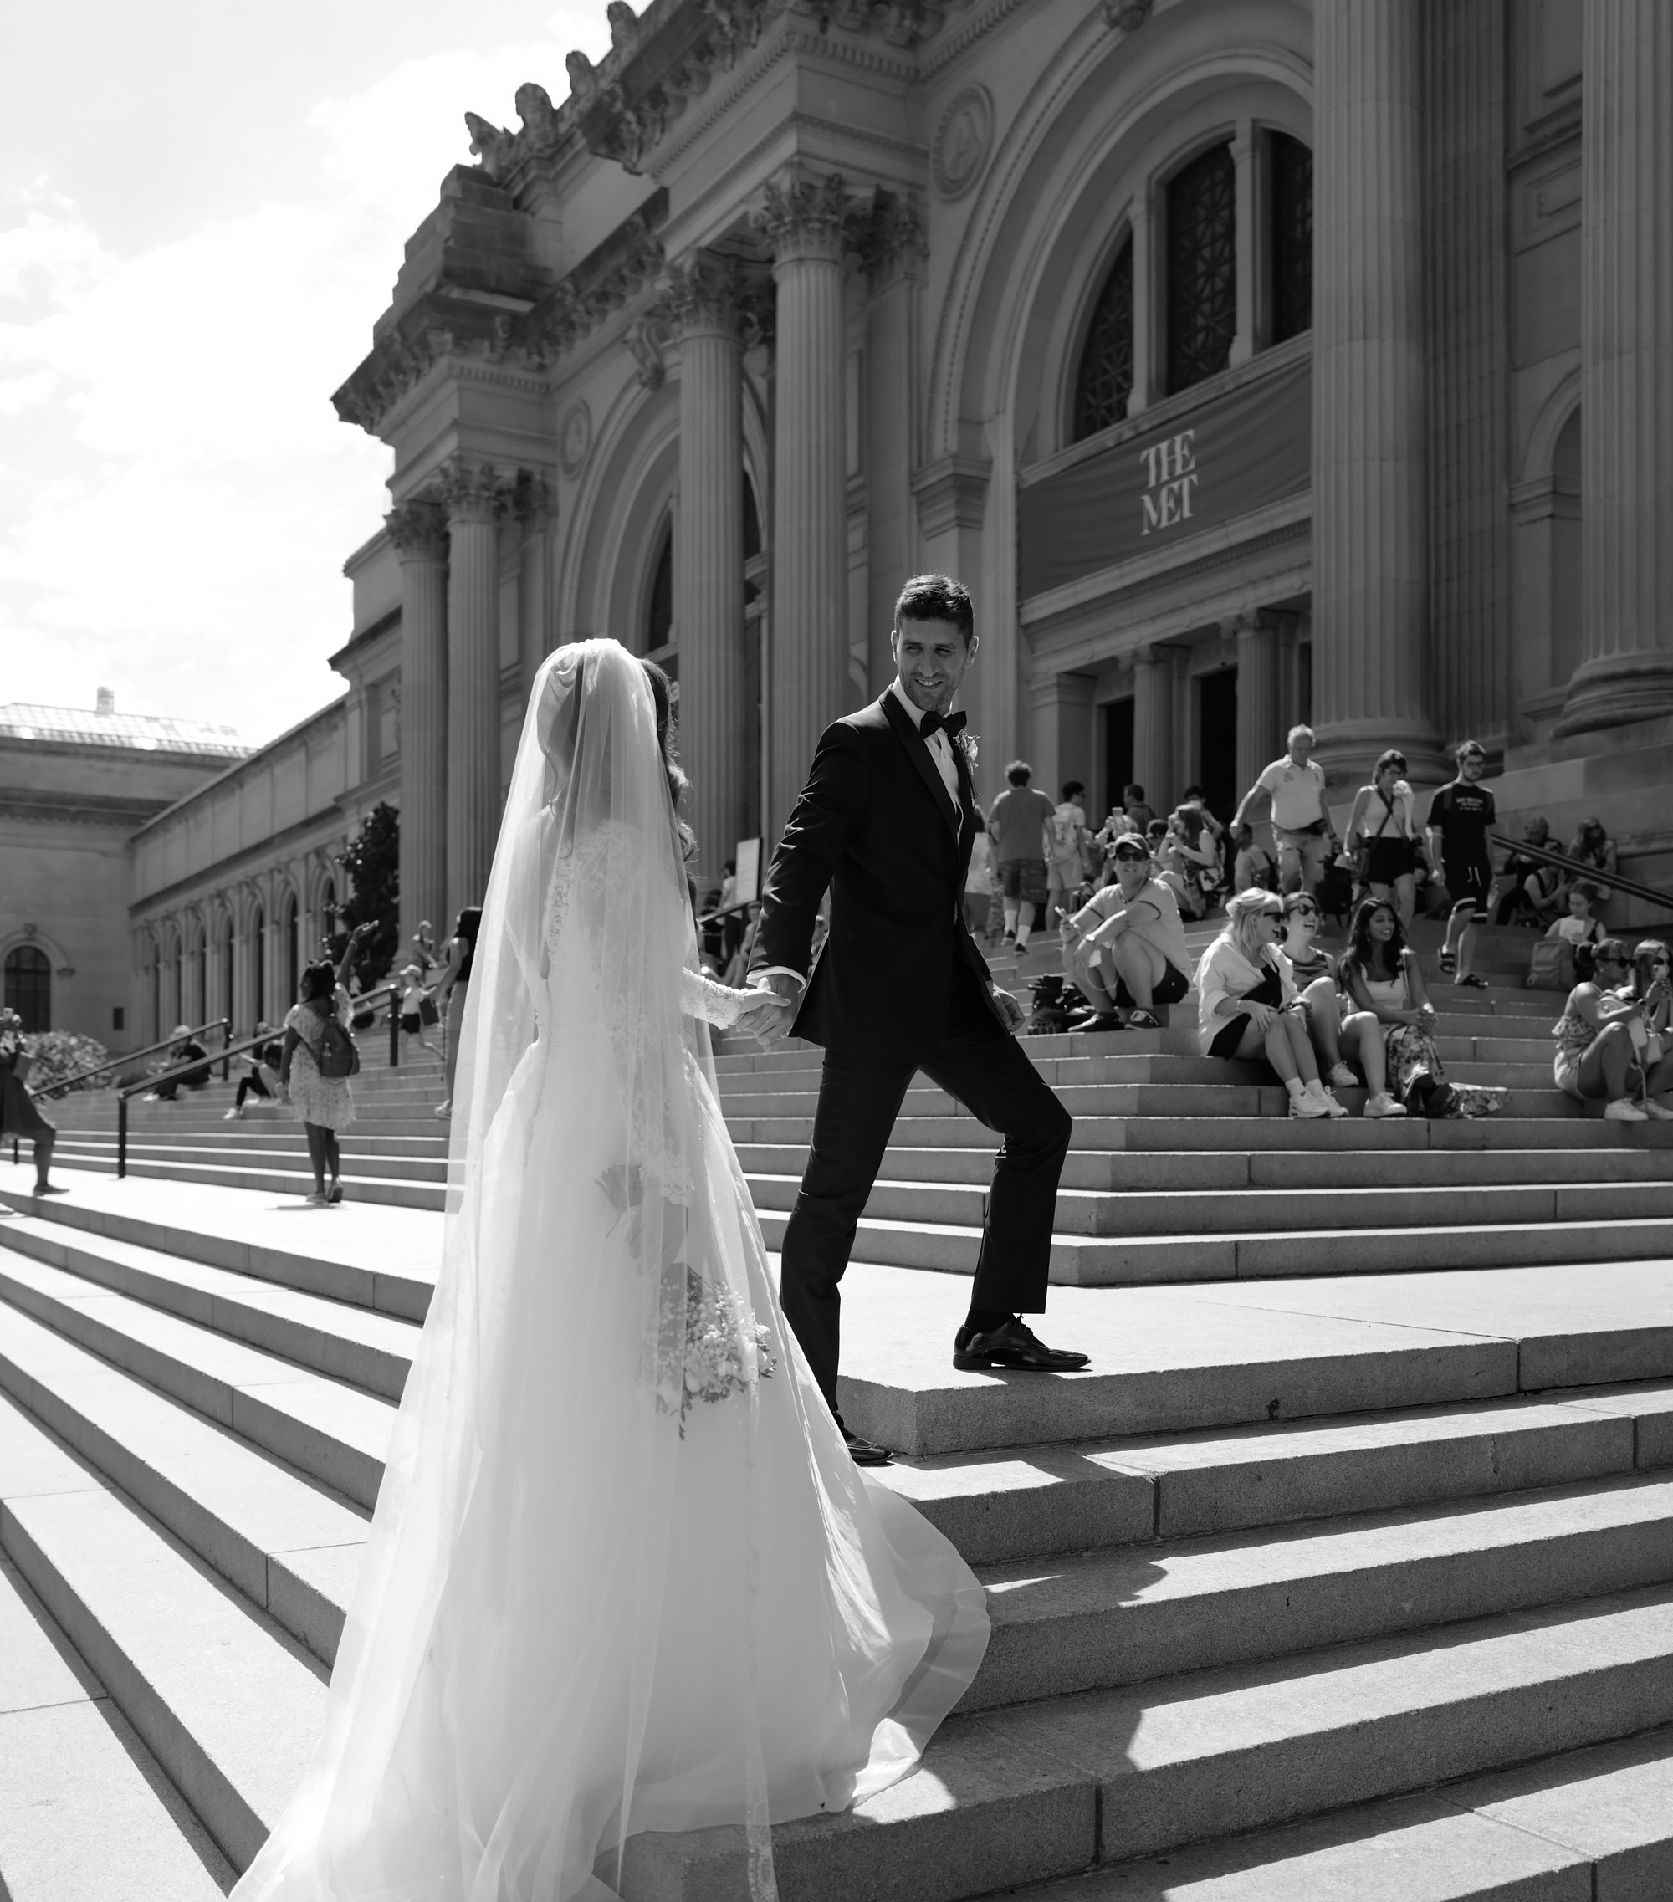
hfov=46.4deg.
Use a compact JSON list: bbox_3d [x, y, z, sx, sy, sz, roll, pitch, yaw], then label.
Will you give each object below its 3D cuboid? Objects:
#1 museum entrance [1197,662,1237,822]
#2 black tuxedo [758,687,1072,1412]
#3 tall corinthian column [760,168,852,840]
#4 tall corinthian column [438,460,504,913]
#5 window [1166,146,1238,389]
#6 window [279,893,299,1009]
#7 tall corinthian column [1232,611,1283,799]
[{"bbox_3d":[5.800,-2.126,29.600,0.450,4.400,1.550,2,-3,-31],"label":"museum entrance"},{"bbox_3d":[0.163,0.205,4.050,0.550,1.520,0.570,-1,-3,28],"label":"black tuxedo"},{"bbox_3d":[-0.486,-7.122,33.363,1.580,12.300,1.580,0,-3,0],"label":"tall corinthian column"},{"bbox_3d":[-8.838,-5.818,47.667,1.580,12.300,1.580,2,-3,-31],"label":"tall corinthian column"},{"bbox_3d":[5.506,-10.257,29.300,0.350,3.250,1.650,2,-3,-31],"label":"window"},{"bbox_3d":[-20.888,0.262,74.500,0.500,5.200,2.300,2,-3,-31],"label":"window"},{"bbox_3d":[6.122,-2.411,28.400,0.720,5.100,0.720,2,-3,-31],"label":"tall corinthian column"}]

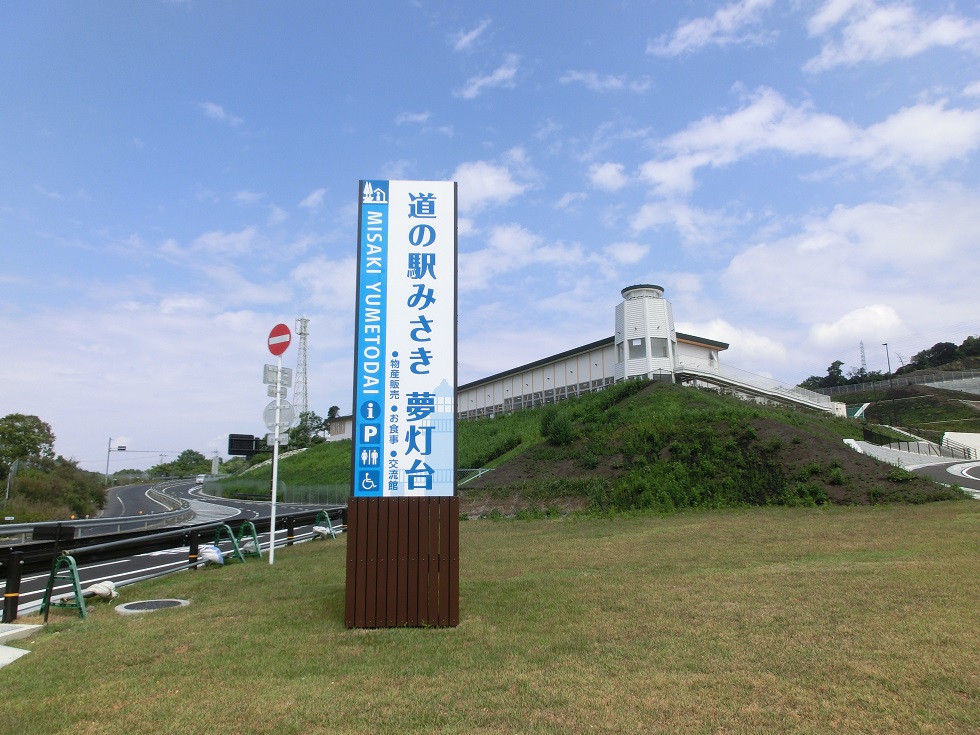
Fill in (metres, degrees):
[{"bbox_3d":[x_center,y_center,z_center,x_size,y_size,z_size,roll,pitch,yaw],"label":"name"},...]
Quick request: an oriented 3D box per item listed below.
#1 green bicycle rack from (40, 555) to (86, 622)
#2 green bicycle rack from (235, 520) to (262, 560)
[{"bbox_3d":[-4.645,2.394,7.400,0.470,0.670,0.080,-1,-9,5],"label":"green bicycle rack"},{"bbox_3d":[-4.535,3.233,12.750,0.490,0.670,0.080,-3,-9,5],"label":"green bicycle rack"}]

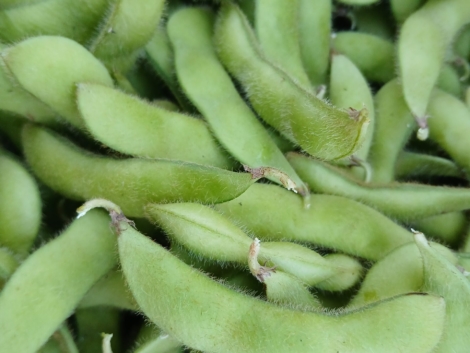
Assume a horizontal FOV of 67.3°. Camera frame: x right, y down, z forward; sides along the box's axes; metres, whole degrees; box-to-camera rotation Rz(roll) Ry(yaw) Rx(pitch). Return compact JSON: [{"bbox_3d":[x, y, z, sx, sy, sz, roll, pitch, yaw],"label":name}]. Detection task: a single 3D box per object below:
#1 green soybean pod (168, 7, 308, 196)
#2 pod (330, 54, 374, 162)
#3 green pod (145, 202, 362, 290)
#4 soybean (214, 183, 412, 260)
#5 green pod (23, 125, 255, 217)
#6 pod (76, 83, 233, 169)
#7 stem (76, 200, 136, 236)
[{"bbox_3d":[-0.003,-0.022,0.107,0.019,0.009,0.069,-27,81,-5],"label":"green soybean pod"},{"bbox_3d":[0.039,-0.023,0.118,0.014,0.009,0.040,3,72,1],"label":"pod"},{"bbox_3d":[0.003,0.018,0.092,0.059,0.012,0.012,18,68,8],"label":"green pod"},{"bbox_3d":[0.021,0.011,0.097,0.058,0.009,0.016,12,67,5],"label":"soybean"},{"bbox_3d":[-0.030,0.001,0.097,0.069,0.010,0.020,13,67,6],"label":"green pod"},{"bbox_3d":[-0.026,-0.013,0.108,0.058,0.009,0.018,20,74,6],"label":"pod"},{"bbox_3d":[-0.032,0.010,0.089,0.016,0.004,0.007,20,68,8],"label":"stem"}]

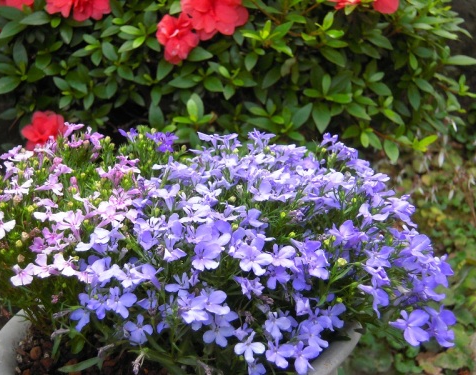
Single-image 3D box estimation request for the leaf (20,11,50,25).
[{"bbox_3d":[-0.230,-0.192,0.970,0.035,0.006,0.018,-17,52,-10],"label":"leaf"}]

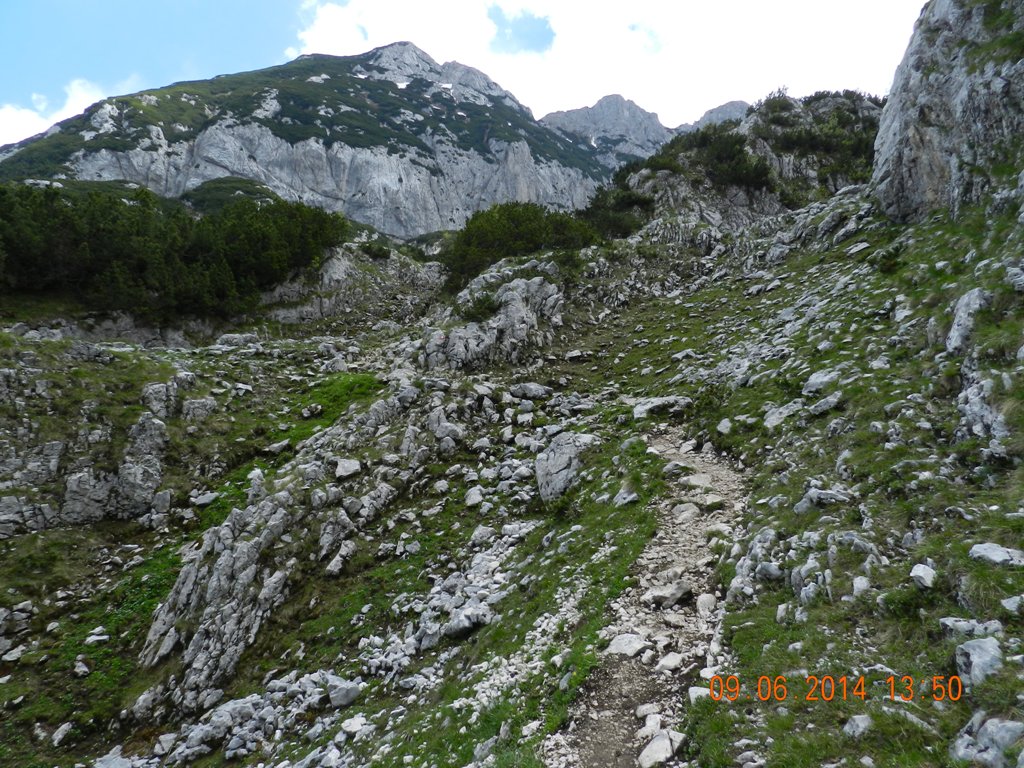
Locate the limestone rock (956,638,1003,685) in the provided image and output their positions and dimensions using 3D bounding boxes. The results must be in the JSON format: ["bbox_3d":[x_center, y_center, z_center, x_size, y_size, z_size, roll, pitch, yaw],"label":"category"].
[{"bbox_3d":[2.465,1.465,3.600,0.215,0.225,0.185,0,0,12],"label":"limestone rock"}]

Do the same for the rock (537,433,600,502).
[{"bbox_3d":[0.596,0.877,7.300,0.676,0.710,0.575,0,0,10],"label":"rock"}]

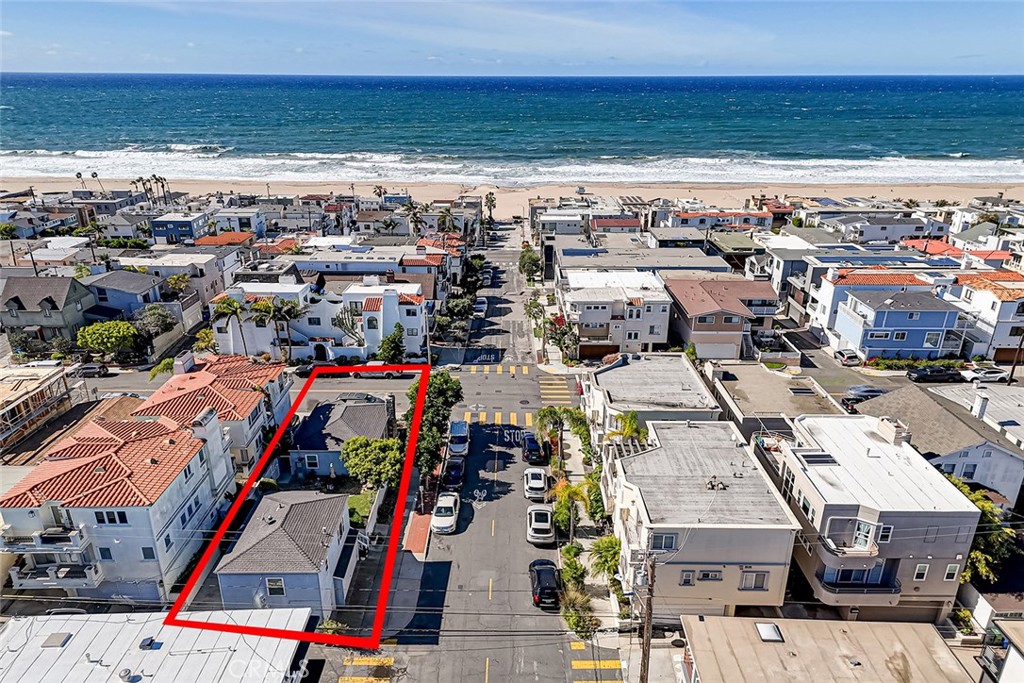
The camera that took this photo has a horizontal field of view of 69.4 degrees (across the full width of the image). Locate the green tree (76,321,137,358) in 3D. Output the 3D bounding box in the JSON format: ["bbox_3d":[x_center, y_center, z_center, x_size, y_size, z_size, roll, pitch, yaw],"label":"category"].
[{"bbox_3d":[-48.778,-0.281,88.671,6.345,4.129,6.043,0,20,0],"label":"green tree"}]

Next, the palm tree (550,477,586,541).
[{"bbox_3d":[4.029,11.405,49.770,2.719,4.734,2.719,0,20,0],"label":"palm tree"}]

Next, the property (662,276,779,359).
[{"bbox_3d":[27.738,-3.563,94.507,13.899,6.546,17.121,0,20,0],"label":"property"}]

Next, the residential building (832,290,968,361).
[{"bbox_3d":[47.619,-2.483,91.618,10.978,6.748,11.079,0,20,0],"label":"residential building"}]

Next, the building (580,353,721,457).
[{"bbox_3d":[11.438,6.883,64.664,9.700,7.500,13.100,0,20,0],"label":"building"}]

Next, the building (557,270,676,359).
[{"bbox_3d":[12.907,-3.841,97.581,13.000,7.700,15.600,0,20,0],"label":"building"}]

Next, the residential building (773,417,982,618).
[{"bbox_3d":[21.600,11.009,48.271,8.300,8.800,13.200,0,20,0],"label":"residential building"}]

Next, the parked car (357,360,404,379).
[{"bbox_3d":[-15.606,3.107,85.232,5.750,1.830,1.980,0,17,0],"label":"parked car"}]

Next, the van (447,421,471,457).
[{"bbox_3d":[-4.643,8.447,64.717,1.830,1.700,4.400,0,17,0],"label":"van"}]

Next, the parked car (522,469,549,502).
[{"bbox_3d":[1.837,10.827,57.460,1.820,1.500,4.400,0,17,0],"label":"parked car"}]

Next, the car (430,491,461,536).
[{"bbox_3d":[-4.970,12.656,56.016,1.850,1.460,4.750,0,20,0],"label":"car"}]

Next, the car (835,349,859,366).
[{"bbox_3d":[42.100,1.618,93.084,1.830,1.580,4.450,0,20,0],"label":"car"}]

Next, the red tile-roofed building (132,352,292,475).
[{"bbox_3d":[-23.834,6.072,60.946,9.266,8.158,11.985,0,20,0],"label":"red tile-roofed building"}]

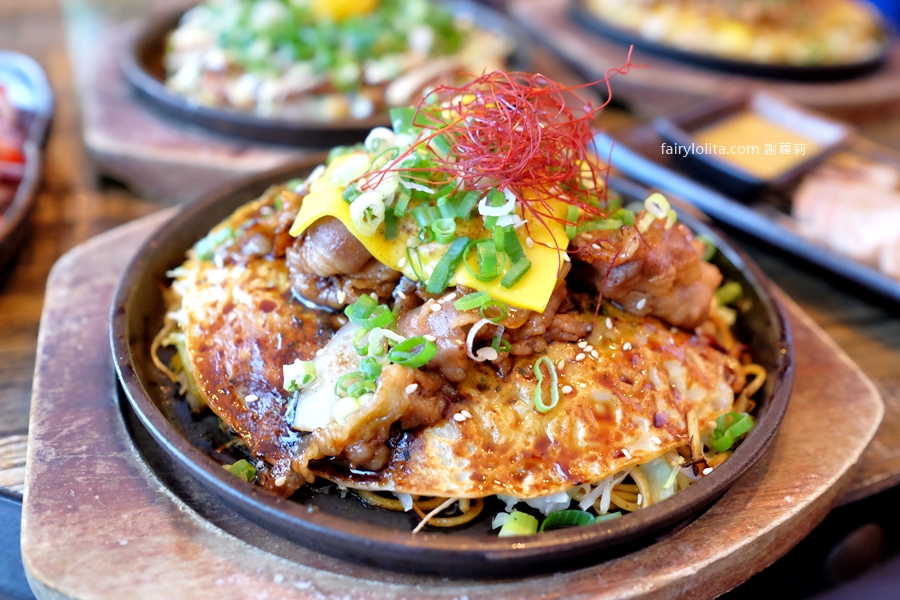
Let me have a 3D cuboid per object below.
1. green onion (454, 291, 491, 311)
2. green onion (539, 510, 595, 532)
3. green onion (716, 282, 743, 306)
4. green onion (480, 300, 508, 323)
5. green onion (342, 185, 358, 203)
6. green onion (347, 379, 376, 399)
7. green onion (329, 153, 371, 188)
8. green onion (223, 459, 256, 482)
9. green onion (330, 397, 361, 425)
[{"bbox_3d":[0.007,0.000,0.258,0.010,0.003,0.005,-13,52,-14],"label":"green onion"},{"bbox_3d":[0.031,0.059,0.229,0.015,0.007,0.006,1,35,-5],"label":"green onion"},{"bbox_3d":[0.096,-0.002,0.300,0.005,0.005,0.010,28,41,29],"label":"green onion"},{"bbox_3d":[0.012,0.003,0.240,0.008,0.002,0.007,-2,45,2],"label":"green onion"},{"bbox_3d":[-0.030,-0.032,0.265,0.005,0.003,0.005,4,42,0],"label":"green onion"},{"bbox_3d":[-0.023,0.023,0.228,0.008,0.007,0.003,3,27,5],"label":"green onion"},{"bbox_3d":[-0.032,-0.041,0.275,0.013,0.004,0.008,-23,47,1],"label":"green onion"},{"bbox_3d":[-0.057,0.046,0.237,0.009,0.005,0.006,19,37,20],"label":"green onion"},{"bbox_3d":[-0.027,0.029,0.226,0.008,0.004,0.007,4,36,0],"label":"green onion"}]

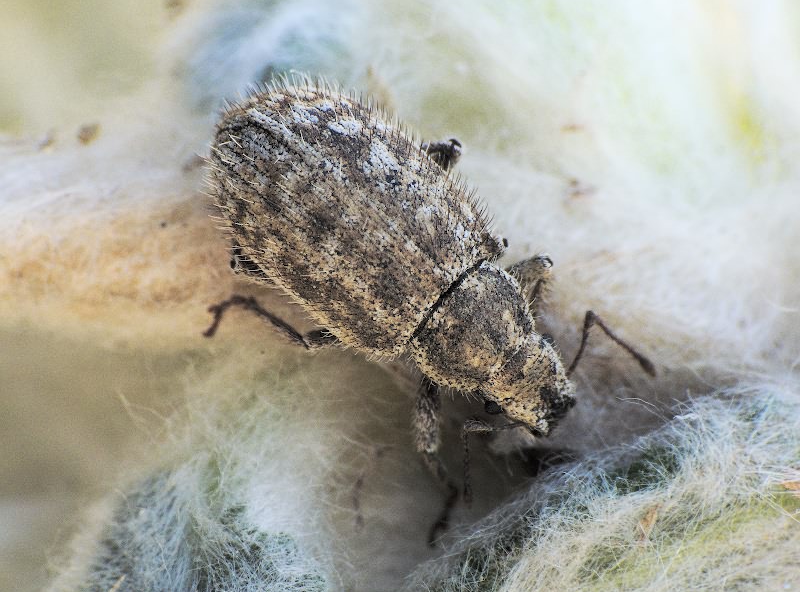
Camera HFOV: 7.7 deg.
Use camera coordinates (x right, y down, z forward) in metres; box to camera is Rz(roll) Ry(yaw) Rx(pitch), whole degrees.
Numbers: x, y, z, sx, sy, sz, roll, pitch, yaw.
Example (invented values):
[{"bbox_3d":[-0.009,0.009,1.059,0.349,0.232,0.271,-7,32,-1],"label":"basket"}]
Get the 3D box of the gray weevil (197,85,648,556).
[{"bbox_3d":[0.000,0.000,0.097,0.008,0.003,0.004,44,67,0],"label":"gray weevil"}]

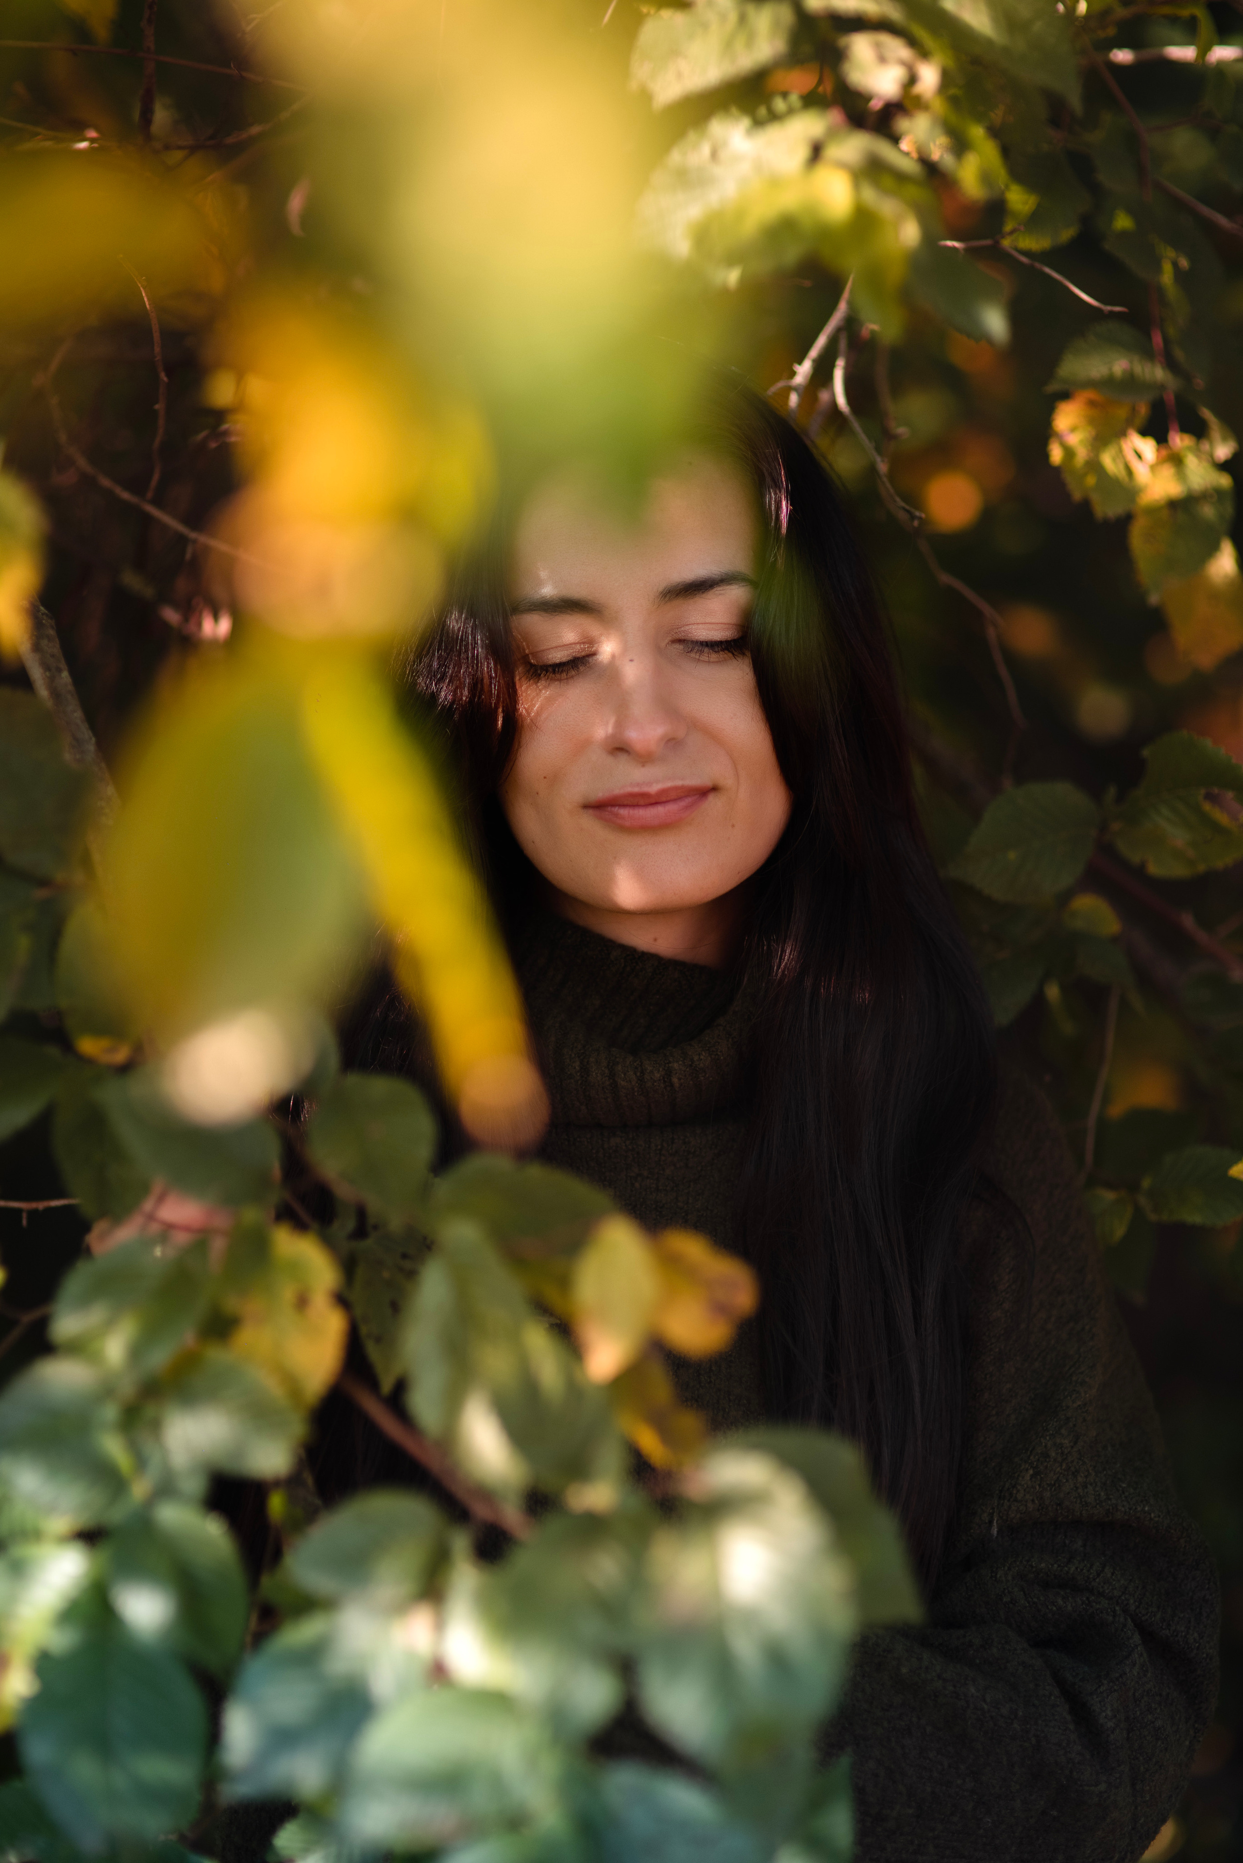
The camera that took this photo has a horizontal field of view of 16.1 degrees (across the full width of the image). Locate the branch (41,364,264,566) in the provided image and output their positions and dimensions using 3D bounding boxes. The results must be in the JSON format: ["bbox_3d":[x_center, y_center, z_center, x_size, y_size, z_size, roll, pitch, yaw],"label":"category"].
[{"bbox_3d":[-0.208,-0.207,1.950,0.102,0.096,0.050,0,2,0],"label":"branch"}]

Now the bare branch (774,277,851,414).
[{"bbox_3d":[0.082,-0.249,1.870,0.034,0.062,0.022,0,0,0],"label":"bare branch"}]

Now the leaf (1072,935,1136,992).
[{"bbox_3d":[0.213,0.013,1.950,0.031,0.030,0.014,0,0,0],"label":"leaf"}]

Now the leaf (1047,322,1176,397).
[{"bbox_3d":[0.210,-0.245,1.880,0.056,0.034,0.035,0,2,6],"label":"leaf"}]

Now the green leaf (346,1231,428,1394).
[{"bbox_3d":[-0.088,0.145,1.680,0.038,0.065,0.022,0,2,6],"label":"green leaf"}]

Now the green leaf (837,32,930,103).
[{"bbox_3d":[0.107,-0.354,1.800,0.038,0.030,0.025,0,2,0],"label":"green leaf"}]

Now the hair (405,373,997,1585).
[{"bbox_3d":[0.027,0.019,1.860,0.265,0.515,0.230,0,2,3],"label":"hair"}]

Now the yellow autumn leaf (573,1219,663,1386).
[{"bbox_3d":[-0.002,0.124,1.480,0.029,0.055,0.016,0,0,0],"label":"yellow autumn leaf"}]

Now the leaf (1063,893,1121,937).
[{"bbox_3d":[0.207,-0.007,1.940,0.027,0.021,0.012,0,0,0],"label":"leaf"}]

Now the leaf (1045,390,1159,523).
[{"bbox_3d":[0.204,-0.203,1.870,0.047,0.055,0.030,0,2,6],"label":"leaf"}]

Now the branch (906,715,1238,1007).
[{"bbox_3d":[0.206,-0.032,2.000,0.155,0.134,0.100,0,2,6],"label":"branch"}]

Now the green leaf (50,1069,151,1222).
[{"bbox_3d":[-0.189,0.078,1.600,0.038,0.056,0.018,0,0,0],"label":"green leaf"}]

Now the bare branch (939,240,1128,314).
[{"bbox_3d":[0.176,-0.280,1.880,0.082,0.032,0.025,0,0,0],"label":"bare branch"}]

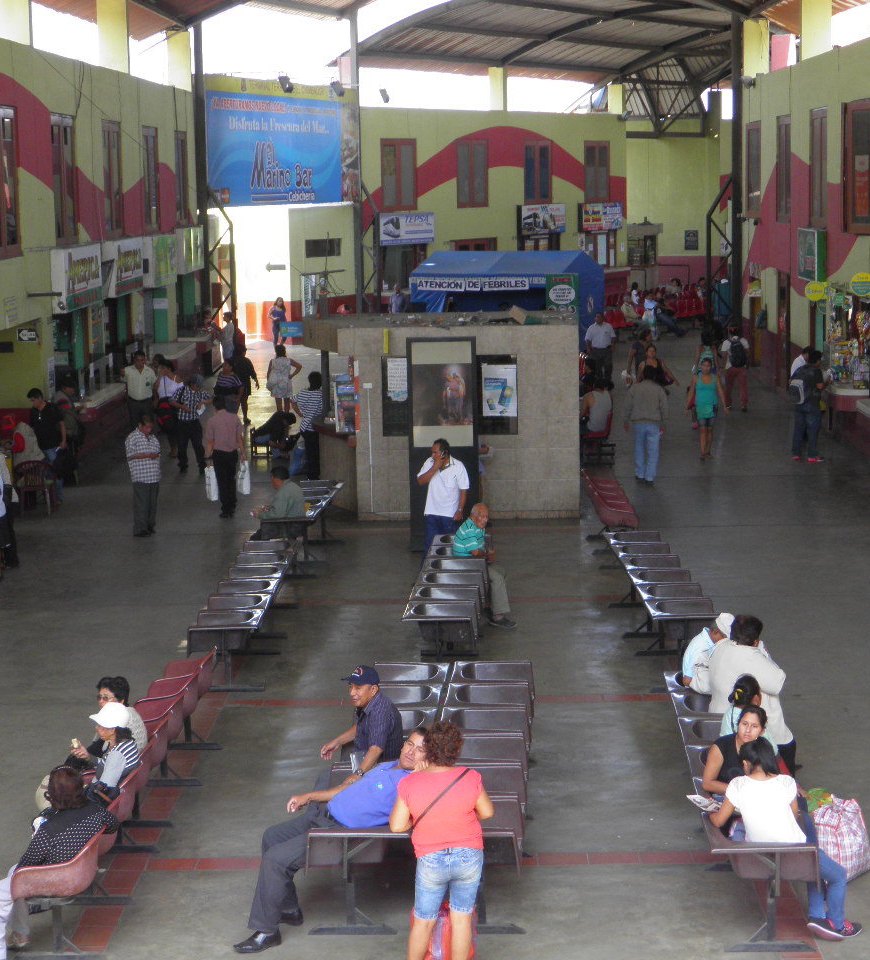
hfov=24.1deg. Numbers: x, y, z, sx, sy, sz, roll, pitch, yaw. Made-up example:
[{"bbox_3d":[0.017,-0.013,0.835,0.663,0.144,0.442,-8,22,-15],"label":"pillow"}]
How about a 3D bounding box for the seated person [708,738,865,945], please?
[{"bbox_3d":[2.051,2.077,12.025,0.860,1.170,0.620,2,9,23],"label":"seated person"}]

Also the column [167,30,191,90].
[{"bbox_3d":[-5.780,-9.418,45.798,0.466,1.333,0.320,-1,9,1],"label":"column"}]

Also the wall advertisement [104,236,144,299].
[{"bbox_3d":[-5.777,-3.999,38.089,0.201,0.994,2.913,-1,9,1],"label":"wall advertisement"}]

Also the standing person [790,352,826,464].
[{"bbox_3d":[6.001,-1.198,32.773,0.500,1.730,0.500,-5,9,-23],"label":"standing person"}]

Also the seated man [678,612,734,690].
[{"bbox_3d":[2.278,1.663,15.687,0.800,1.240,0.520,-1,9,-1],"label":"seated man"}]

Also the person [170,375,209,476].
[{"bbox_3d":[-3.883,-0.880,32.174,0.600,1.580,0.420,-1,9,1],"label":"person"}]

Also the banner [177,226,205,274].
[{"bbox_3d":[-5.304,-5.031,44.328,0.170,0.980,3.000,-1,8,1],"label":"banner"}]

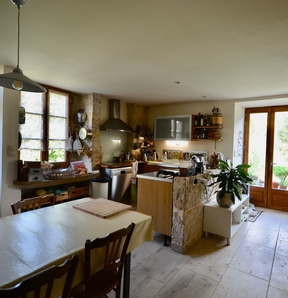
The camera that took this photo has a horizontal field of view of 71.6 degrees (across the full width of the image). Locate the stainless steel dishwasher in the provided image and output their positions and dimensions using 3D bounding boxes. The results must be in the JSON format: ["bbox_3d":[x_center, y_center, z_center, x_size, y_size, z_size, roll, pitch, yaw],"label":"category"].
[{"bbox_3d":[-0.745,0.844,4.575,0.600,0.840,0.600,2,2,37],"label":"stainless steel dishwasher"}]

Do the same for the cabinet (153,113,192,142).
[{"bbox_3d":[0.777,-0.480,4.818,0.950,0.570,0.360,2,2,37],"label":"cabinet"}]

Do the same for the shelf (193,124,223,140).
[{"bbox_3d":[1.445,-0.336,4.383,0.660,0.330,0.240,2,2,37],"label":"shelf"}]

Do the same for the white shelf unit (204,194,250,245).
[{"bbox_3d":[1.414,1.099,3.340,0.390,0.497,1.210,2,2,37],"label":"white shelf unit"}]

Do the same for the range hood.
[{"bbox_3d":[-0.703,-0.770,4.753,0.500,0.740,0.870,2,2,37],"label":"range hood"}]

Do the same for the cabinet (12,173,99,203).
[{"bbox_3d":[-1.601,0.871,3.720,0.440,0.780,1.600,2,2,37],"label":"cabinet"}]

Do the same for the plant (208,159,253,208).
[{"bbox_3d":[1.292,0.488,3.071,0.630,0.730,0.640,2,2,37],"label":"plant"}]

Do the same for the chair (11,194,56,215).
[{"bbox_3d":[-0.899,0.902,1.791,0.460,0.840,0.440,2,2,32],"label":"chair"}]

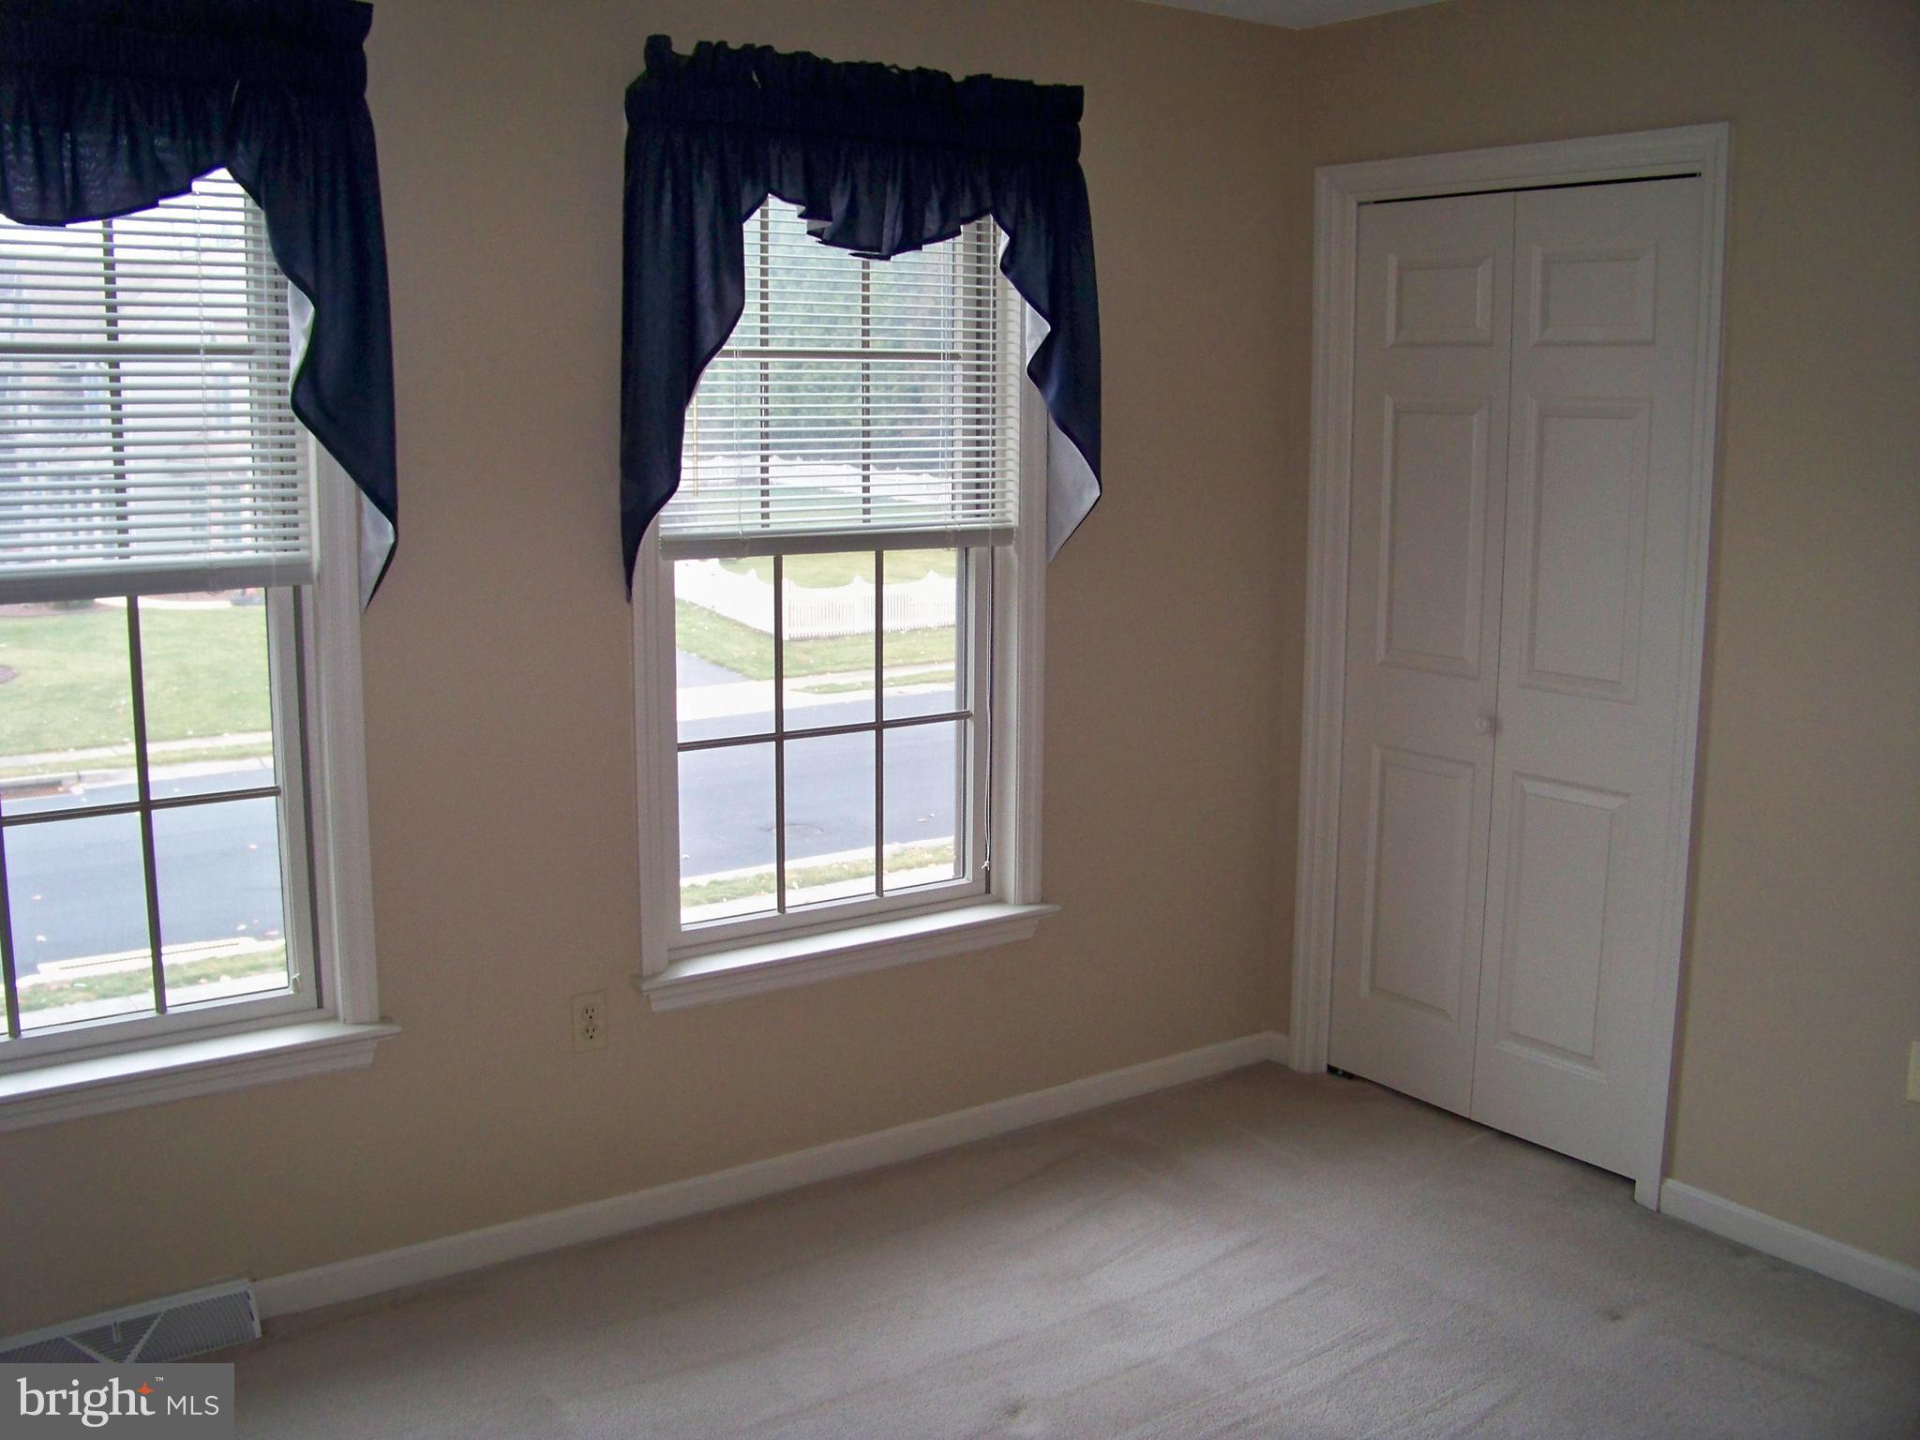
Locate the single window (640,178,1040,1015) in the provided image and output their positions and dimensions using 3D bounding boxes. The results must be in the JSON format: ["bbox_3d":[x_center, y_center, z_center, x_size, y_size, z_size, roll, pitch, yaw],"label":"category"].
[{"bbox_3d":[-0.226,-0.324,3.687,0.970,1.690,0.115,-6,11,-34],"label":"single window"}]

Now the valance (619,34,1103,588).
[{"bbox_3d":[-0.165,-0.752,3.564,1.055,0.975,0.120,-6,11,-34],"label":"valance"}]

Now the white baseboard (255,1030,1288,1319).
[{"bbox_3d":[-0.231,0.908,3.858,2.410,0.077,0.022,-6,11,-34],"label":"white baseboard"}]

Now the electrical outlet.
[{"bbox_3d":[-0.704,0.573,3.472,0.070,0.114,0.010,-6,11,-34],"label":"electrical outlet"}]

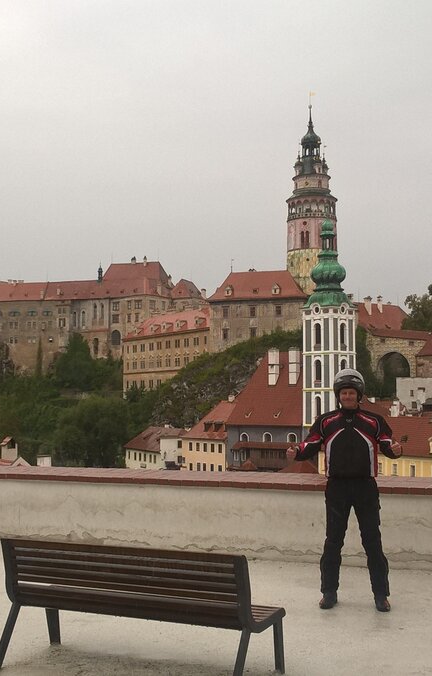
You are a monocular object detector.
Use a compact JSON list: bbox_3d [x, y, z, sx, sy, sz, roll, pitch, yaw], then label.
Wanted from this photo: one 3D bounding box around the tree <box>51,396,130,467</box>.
[{"bbox_3d":[-22.080,17.681,168.000,14.000,14.779,13.000,0,-3,0],"label":"tree"}]

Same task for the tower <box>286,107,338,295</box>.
[{"bbox_3d":[23.726,-31.264,236.000,12.600,52.889,12.600,0,-3,0],"label":"tower"}]

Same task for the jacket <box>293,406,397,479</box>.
[{"bbox_3d":[1.012,0.804,7.350,0.800,0.554,0.360,0,-4,6],"label":"jacket"}]

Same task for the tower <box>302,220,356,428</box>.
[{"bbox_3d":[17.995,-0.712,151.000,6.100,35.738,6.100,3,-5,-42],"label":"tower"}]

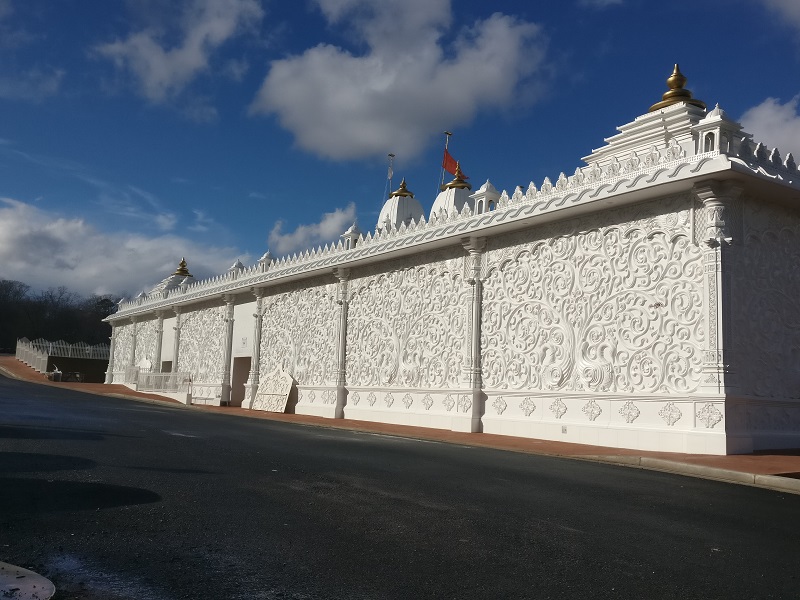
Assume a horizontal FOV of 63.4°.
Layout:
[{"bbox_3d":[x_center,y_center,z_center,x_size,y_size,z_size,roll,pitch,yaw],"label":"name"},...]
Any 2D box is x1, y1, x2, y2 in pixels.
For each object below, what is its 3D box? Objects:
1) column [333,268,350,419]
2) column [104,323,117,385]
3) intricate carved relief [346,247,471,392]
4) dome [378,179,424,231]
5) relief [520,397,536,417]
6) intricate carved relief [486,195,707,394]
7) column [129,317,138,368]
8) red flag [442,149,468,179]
[{"bbox_3d":[-2.745,1.918,29.357,0.520,6.752,0.780,9,-11,-37],"label":"column"},{"bbox_3d":[-22.779,4.140,50.729,0.500,4.812,0.500,7,-10,-38],"label":"column"},{"bbox_3d":[0.004,0.802,22.236,0.200,4.344,6.608,7,-10,-38],"label":"intricate carved relief"},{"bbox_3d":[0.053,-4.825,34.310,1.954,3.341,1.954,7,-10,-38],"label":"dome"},{"bbox_3d":[4.050,3.379,20.434,0.060,0.620,0.650,9,-11,-37],"label":"relief"},{"bbox_3d":[4.508,0.146,16.570,0.200,4.344,6.577,7,-10,-38],"label":"intricate carved relief"},{"bbox_3d":[-22.949,4.501,55.090,0.520,5.920,0.780,9,-11,-37],"label":"column"},{"bbox_3d":[3.176,-7.673,36.376,1.434,1.593,0.250,1,-8,0],"label":"red flag"}]

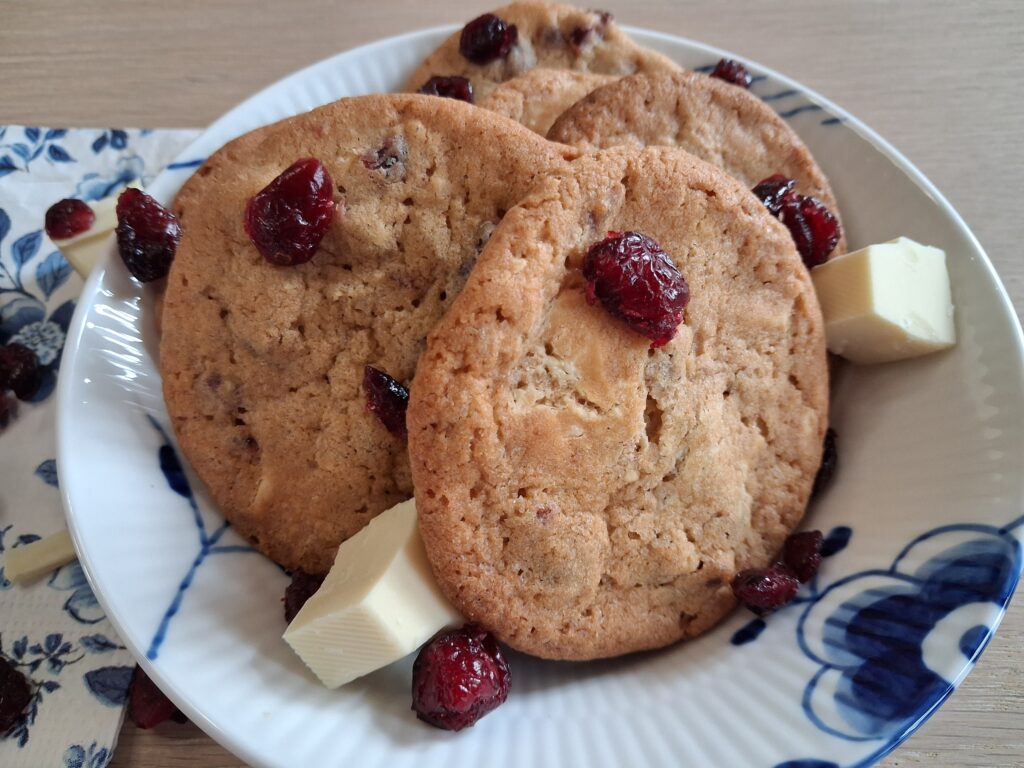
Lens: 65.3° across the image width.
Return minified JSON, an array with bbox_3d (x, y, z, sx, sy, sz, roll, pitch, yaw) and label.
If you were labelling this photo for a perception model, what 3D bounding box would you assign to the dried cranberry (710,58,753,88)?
[{"bbox_3d":[0.055,-0.077,0.200,0.012,0.009,0.011,-2,59,-2],"label":"dried cranberry"}]

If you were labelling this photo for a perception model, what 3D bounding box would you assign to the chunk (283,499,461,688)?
[{"bbox_3d":[-0.024,0.038,0.140,0.013,0.019,0.024,55,32,-11],"label":"chunk"}]

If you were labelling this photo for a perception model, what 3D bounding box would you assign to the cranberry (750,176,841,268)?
[{"bbox_3d":[0.064,-0.036,0.179,0.014,0.013,0.023,-26,63,-16],"label":"cranberry"}]

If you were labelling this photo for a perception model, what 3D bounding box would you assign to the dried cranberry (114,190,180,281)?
[{"bbox_3d":[-0.077,-0.031,0.168,0.014,0.014,0.021,-20,61,-13],"label":"dried cranberry"}]

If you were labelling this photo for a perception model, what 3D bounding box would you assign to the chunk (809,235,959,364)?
[{"bbox_3d":[0.078,-0.017,0.172,0.021,0.021,0.017,8,75,-23],"label":"chunk"}]

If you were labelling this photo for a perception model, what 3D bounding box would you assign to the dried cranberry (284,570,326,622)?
[{"bbox_3d":[-0.035,0.039,0.143,0.012,0.010,0.013,-20,61,-13],"label":"dried cranberry"}]

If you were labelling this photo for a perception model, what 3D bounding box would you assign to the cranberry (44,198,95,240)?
[{"bbox_3d":[-0.106,-0.039,0.191,0.013,0.009,0.011,-23,62,-14],"label":"cranberry"}]

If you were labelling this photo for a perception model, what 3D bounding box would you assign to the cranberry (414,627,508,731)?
[{"bbox_3d":[-0.009,0.049,0.134,0.017,0.016,0.018,-25,63,-15],"label":"cranberry"}]

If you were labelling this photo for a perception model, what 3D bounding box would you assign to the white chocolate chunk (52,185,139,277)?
[{"bbox_3d":[-0.104,-0.038,0.205,0.021,0.016,0.012,-26,63,-16],"label":"white chocolate chunk"}]

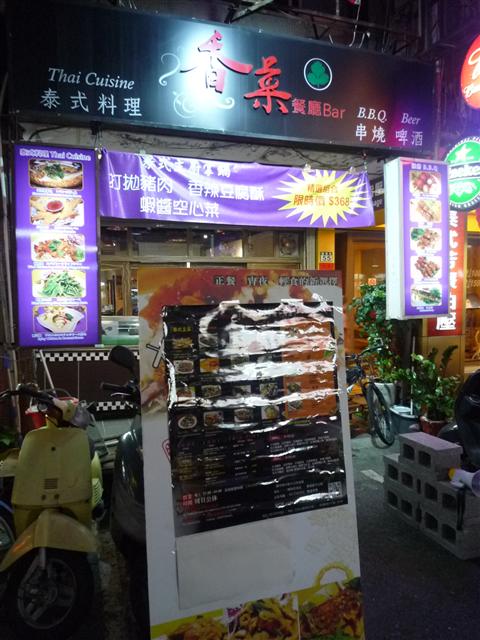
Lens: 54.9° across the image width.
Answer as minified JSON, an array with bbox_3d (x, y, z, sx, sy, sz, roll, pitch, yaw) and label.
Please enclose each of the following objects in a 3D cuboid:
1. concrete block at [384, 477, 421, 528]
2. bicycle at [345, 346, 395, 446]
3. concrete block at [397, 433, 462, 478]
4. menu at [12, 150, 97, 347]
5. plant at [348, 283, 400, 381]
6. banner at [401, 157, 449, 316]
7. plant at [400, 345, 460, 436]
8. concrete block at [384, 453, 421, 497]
[{"bbox_3d":[1.234,1.309,3.302,0.195,0.195,0.385,-1,1,-19],"label":"concrete block"},{"bbox_3d":[0.886,0.849,4.886,1.600,1.060,0.550,-1,1,-8],"label":"bicycle"},{"bbox_3d":[1.288,0.920,3.142,0.195,0.195,0.385,-1,1,-19],"label":"concrete block"},{"bbox_3d":[-1.651,-0.651,4.226,0.693,1.780,0.190,-1,1,-12],"label":"menu"},{"bbox_3d":[1.612,0.137,5.500,0.570,1.150,0.500,-1,1,0],"label":"plant"},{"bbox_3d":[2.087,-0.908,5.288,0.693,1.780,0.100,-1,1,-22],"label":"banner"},{"bbox_3d":[2.143,0.804,5.200,0.600,1.050,0.540,-1,1,0],"label":"plant"},{"bbox_3d":[1.232,1.113,3.298,0.195,0.195,0.385,-1,1,-19],"label":"concrete block"}]

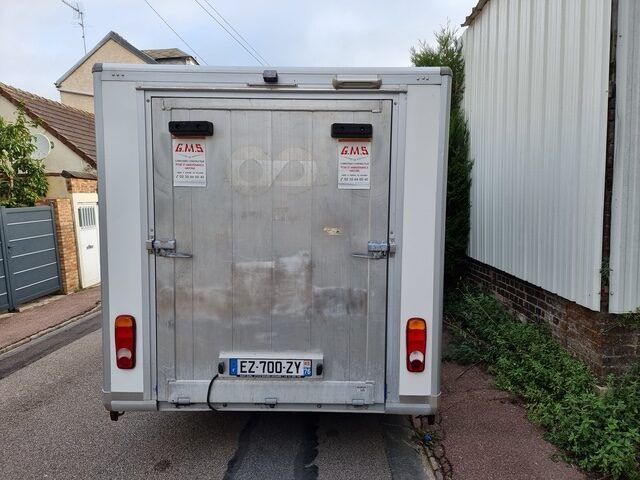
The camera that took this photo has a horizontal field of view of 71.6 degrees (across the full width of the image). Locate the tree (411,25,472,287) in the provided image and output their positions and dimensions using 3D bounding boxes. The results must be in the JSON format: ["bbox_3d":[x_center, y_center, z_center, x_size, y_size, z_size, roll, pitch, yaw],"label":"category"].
[{"bbox_3d":[1.729,-1.150,6.383,0.920,3.800,0.920,-2,7,0],"label":"tree"}]

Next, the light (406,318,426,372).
[{"bbox_3d":[0.606,0.662,2.786,0.128,0.340,0.060,1,5,1],"label":"light"}]

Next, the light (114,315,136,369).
[{"bbox_3d":[-1.230,0.647,2.809,0.128,0.340,0.060,1,5,1],"label":"light"}]

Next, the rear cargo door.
[{"bbox_3d":[-0.305,0.106,2.766,1.472,1.939,0.100,1,5,1],"label":"rear cargo door"}]

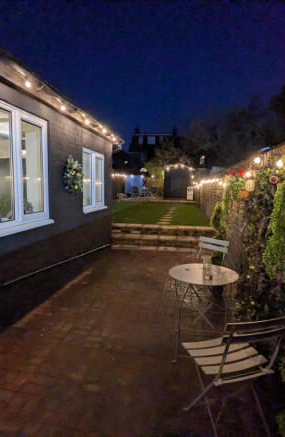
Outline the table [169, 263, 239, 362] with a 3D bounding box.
[{"bbox_3d":[0.532,0.840,2.428,0.605,0.715,0.605,1,7,0],"label":"table"}]

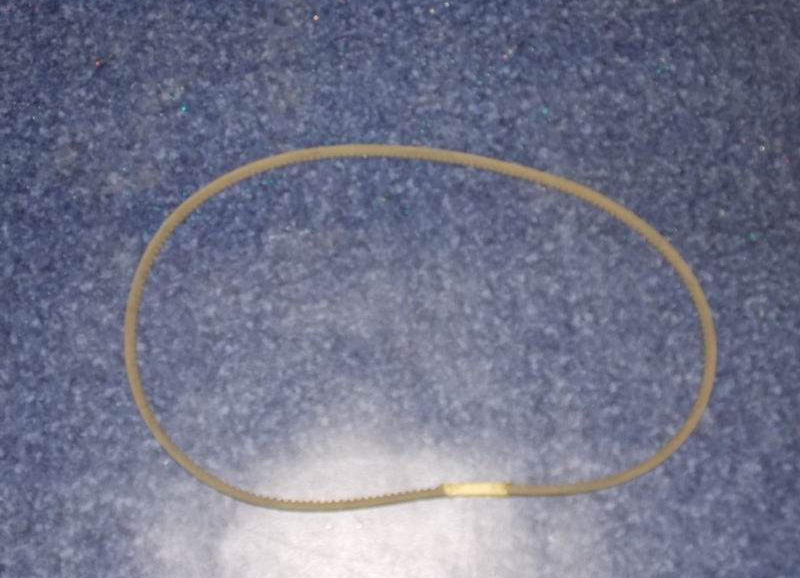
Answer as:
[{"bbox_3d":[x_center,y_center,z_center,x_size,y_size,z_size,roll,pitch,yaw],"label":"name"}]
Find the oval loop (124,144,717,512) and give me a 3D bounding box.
[{"bbox_3d":[0.019,0.024,1.116,0.543,0.012,0.349,-4,72,-3],"label":"oval loop"}]

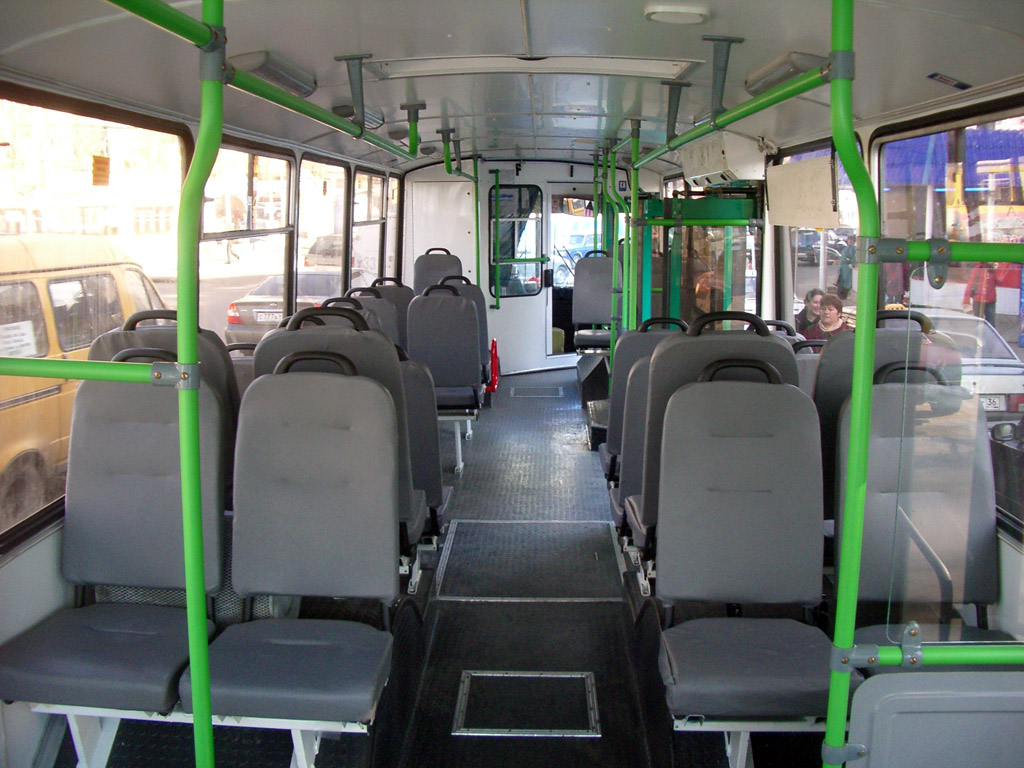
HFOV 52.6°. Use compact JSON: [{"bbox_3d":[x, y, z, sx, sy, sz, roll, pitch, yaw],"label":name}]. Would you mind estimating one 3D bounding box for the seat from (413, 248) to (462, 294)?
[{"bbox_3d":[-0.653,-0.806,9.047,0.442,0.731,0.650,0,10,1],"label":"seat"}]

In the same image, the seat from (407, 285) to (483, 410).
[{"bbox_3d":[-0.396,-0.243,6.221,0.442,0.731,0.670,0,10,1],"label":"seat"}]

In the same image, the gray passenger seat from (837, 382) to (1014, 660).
[{"bbox_3d":[0.980,0.328,2.387,0.420,0.730,0.540,1,10,1],"label":"gray passenger seat"}]

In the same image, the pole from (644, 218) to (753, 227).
[{"bbox_3d":[0.887,-0.768,4.923,0.540,0.033,0.033,1,10,1],"label":"pole"}]

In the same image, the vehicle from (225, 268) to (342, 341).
[{"bbox_3d":[-3.086,-1.294,17.377,1.800,1.470,4.800,2,10,8],"label":"vehicle"}]

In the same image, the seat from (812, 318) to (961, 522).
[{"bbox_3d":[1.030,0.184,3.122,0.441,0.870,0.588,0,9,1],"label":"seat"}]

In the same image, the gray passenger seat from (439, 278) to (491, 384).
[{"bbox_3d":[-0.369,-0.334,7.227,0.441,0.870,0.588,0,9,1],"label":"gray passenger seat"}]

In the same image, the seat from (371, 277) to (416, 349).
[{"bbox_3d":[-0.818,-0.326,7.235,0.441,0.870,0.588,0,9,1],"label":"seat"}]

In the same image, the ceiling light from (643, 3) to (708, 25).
[{"bbox_3d":[0.348,-0.779,2.186,0.142,0.035,0.142,0,10,1],"label":"ceiling light"}]

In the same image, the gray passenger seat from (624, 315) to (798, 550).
[{"bbox_3d":[0.562,0.138,2.902,0.420,0.730,0.570,1,10,1],"label":"gray passenger seat"}]

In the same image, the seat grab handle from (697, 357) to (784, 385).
[{"bbox_3d":[0.576,-0.033,2.613,0.216,0.067,0.040,0,9,1],"label":"seat grab handle"}]

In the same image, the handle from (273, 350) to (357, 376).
[{"bbox_3d":[-0.484,-0.050,2.538,0.205,0.068,0.040,1,10,1],"label":"handle"}]

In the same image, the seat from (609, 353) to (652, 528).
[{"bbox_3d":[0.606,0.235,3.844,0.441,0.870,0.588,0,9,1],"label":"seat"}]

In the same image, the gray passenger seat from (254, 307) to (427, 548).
[{"bbox_3d":[-0.472,0.123,2.922,0.420,0.730,0.570,1,10,1],"label":"gray passenger seat"}]

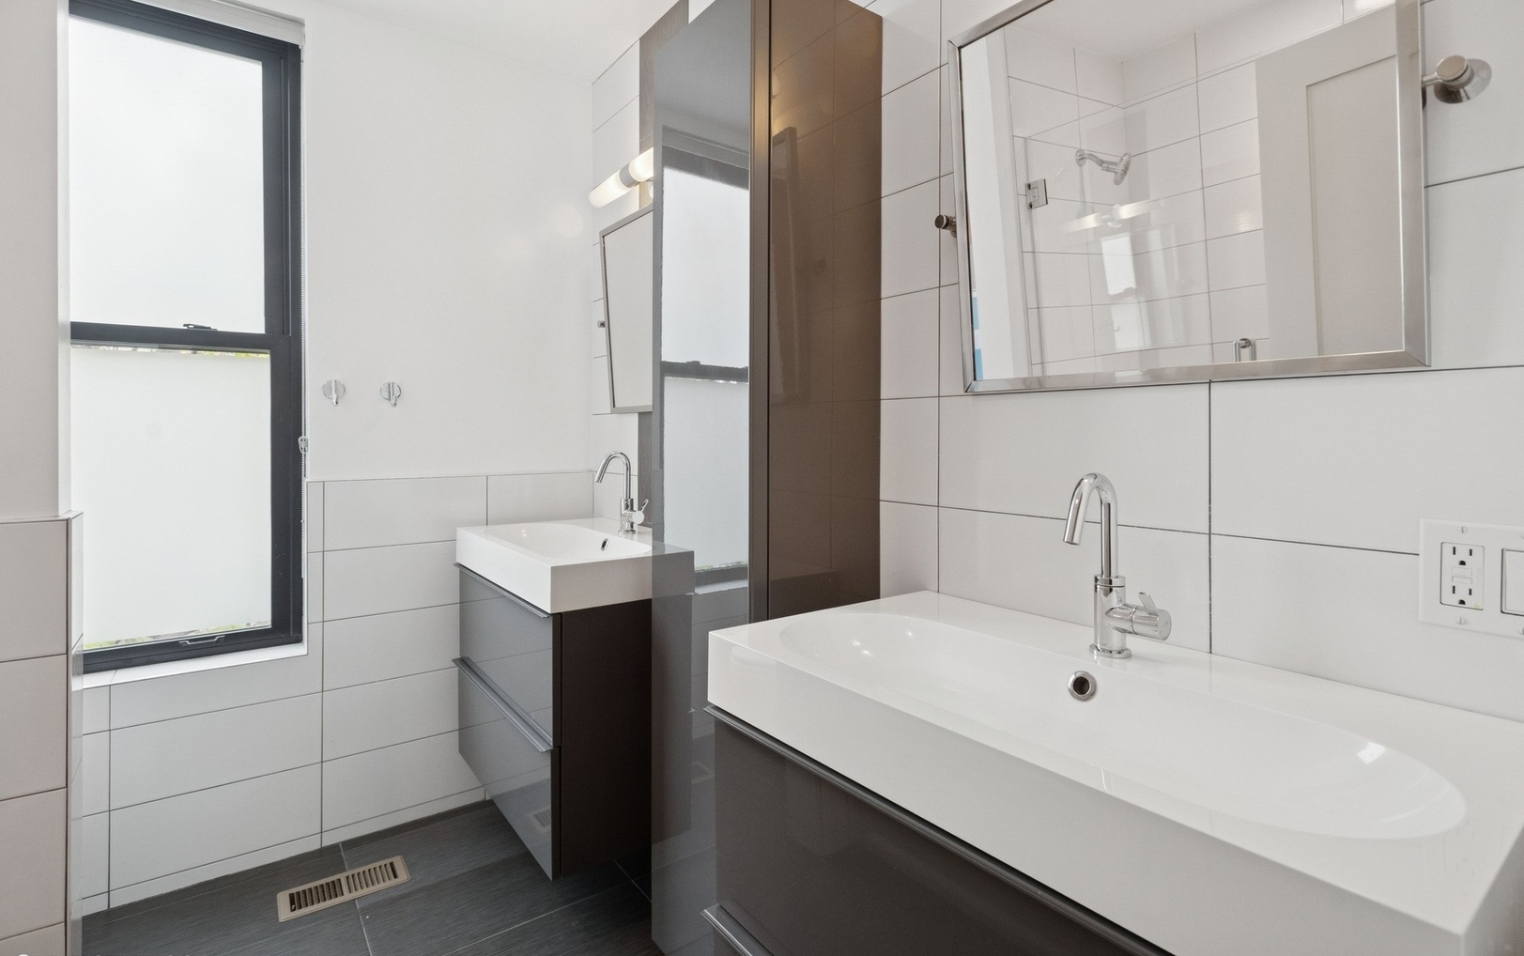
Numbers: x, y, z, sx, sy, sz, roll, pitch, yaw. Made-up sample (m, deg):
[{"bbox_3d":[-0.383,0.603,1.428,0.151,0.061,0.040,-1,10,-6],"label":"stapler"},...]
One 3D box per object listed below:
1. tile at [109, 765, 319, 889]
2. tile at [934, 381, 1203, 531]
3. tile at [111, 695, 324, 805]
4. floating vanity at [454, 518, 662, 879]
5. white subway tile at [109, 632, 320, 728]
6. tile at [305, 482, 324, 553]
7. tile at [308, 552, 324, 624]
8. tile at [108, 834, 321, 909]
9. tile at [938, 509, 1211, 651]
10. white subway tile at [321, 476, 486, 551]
[{"bbox_3d":[-1.460,0.932,1.950,0.457,0.203,0.010,-1,1,-37],"label":"tile"},{"bbox_3d":[0.471,-0.038,1.156,0.012,0.203,0.459,0,1,-37],"label":"tile"},{"bbox_3d":[-1.465,0.733,1.959,0.460,0.203,0.012,-1,1,-37],"label":"tile"},{"bbox_3d":[-0.510,0.516,2.042,0.486,0.690,0.800,-1,2,-37],"label":"floating vanity"},{"bbox_3d":[-1.458,0.526,1.950,0.457,0.203,0.010,-1,1,-37],"label":"white subway tile"},{"bbox_3d":[-1.295,0.112,2.086,0.036,0.203,0.012,-1,1,-37],"label":"tile"},{"bbox_3d":[-1.295,0.316,2.086,0.036,0.203,0.012,-1,1,-37],"label":"tile"},{"bbox_3d":[-1.465,1.061,1.959,0.460,0.040,0.012,-1,1,-37],"label":"tile"},{"bbox_3d":[0.468,0.167,1.151,0.010,0.203,0.457,0,1,-37],"label":"tile"},{"bbox_3d":[-1.088,0.104,2.226,0.457,0.203,0.010,-1,1,-37],"label":"white subway tile"}]

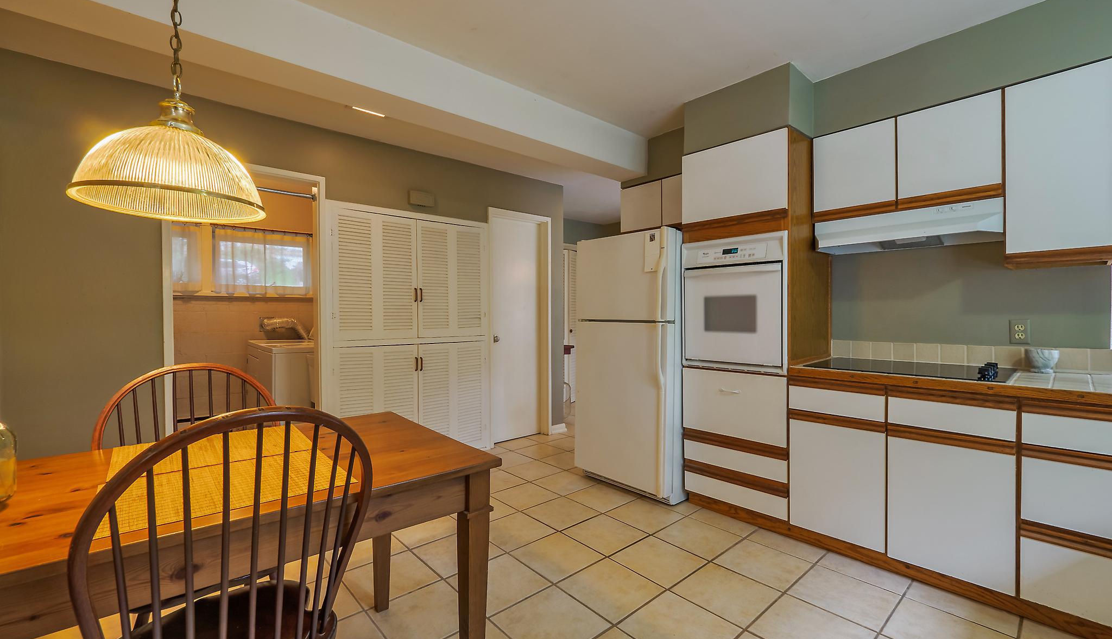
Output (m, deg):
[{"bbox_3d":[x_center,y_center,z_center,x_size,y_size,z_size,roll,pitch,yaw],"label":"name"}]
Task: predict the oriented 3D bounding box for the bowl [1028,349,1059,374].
[{"bbox_3d":[2.168,0.183,2.003,0.104,0.104,0.104,0,0,-42],"label":"bowl"}]

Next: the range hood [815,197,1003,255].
[{"bbox_3d":[1.821,-0.463,2.355,0.338,0.137,0.762,0,0,-42],"label":"range hood"}]

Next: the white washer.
[{"bbox_3d":[-2.288,0.661,4.104,0.710,0.921,0.737,0,0,-42],"label":"white washer"}]

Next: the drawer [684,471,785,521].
[{"bbox_3d":[1.204,0.995,2.756,0.520,0.123,0.603,-1,1,-42],"label":"drawer"}]

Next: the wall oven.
[{"bbox_3d":[1.187,-0.086,2.730,0.574,0.746,0.620,0,0,-42],"label":"wall oven"}]

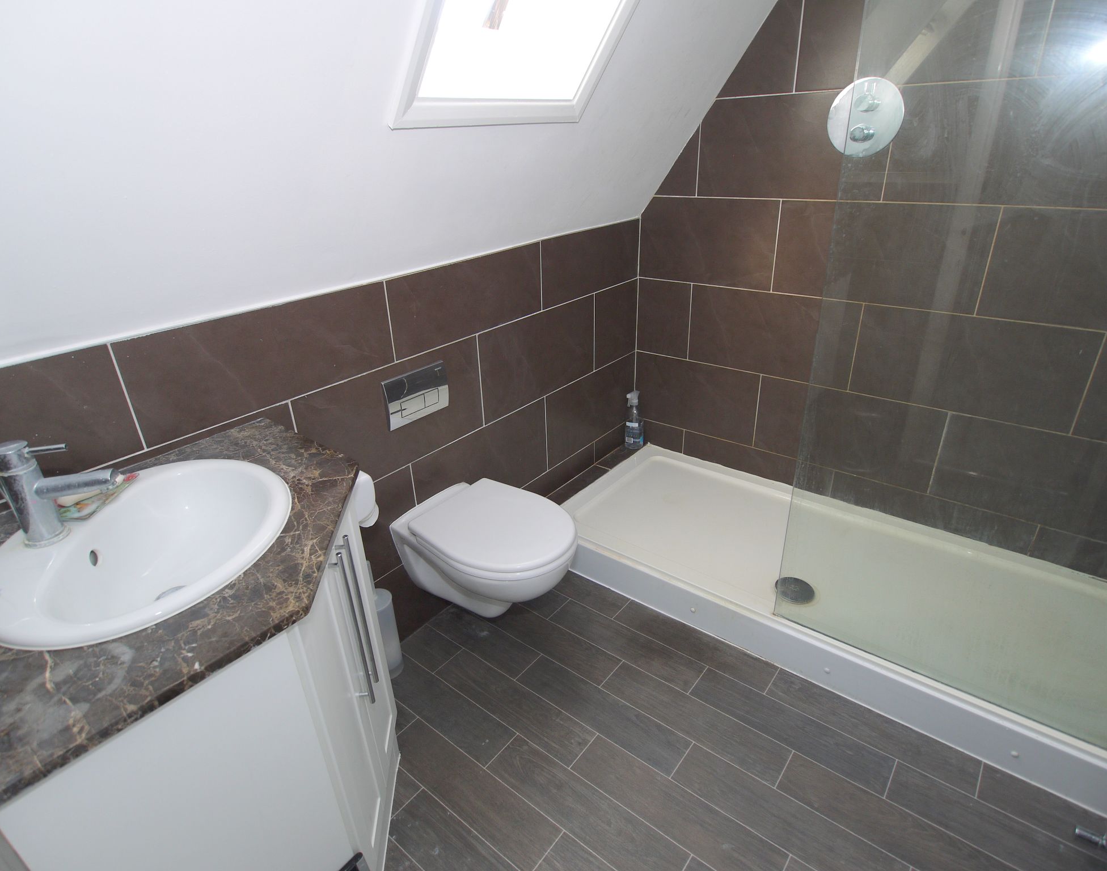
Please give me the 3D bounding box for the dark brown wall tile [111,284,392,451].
[{"bbox_3d":[-0.608,-0.180,1.337,0.010,0.210,0.599,18,33,35],"label":"dark brown wall tile"}]

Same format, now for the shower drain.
[{"bbox_3d":[0.729,0.473,1.827,0.113,0.015,0.113,-2,26,1],"label":"shower drain"}]

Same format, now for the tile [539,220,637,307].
[{"bbox_3d":[0.145,-0.623,2.163,0.010,0.221,0.596,18,33,35],"label":"tile"}]

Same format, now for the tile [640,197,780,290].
[{"bbox_3d":[0.547,-0.701,2.198,0.534,0.300,0.010,18,33,35],"label":"tile"}]

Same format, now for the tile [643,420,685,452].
[{"bbox_3d":[0.464,-0.005,2.643,0.240,0.116,0.010,18,33,35],"label":"tile"}]

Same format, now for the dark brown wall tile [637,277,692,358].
[{"bbox_3d":[0.439,-0.465,2.403,0.232,0.298,0.012,17,32,35],"label":"dark brown wall tile"}]

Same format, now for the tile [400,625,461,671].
[{"bbox_3d":[-0.372,0.647,1.827,0.163,0.012,0.118,17,32,35],"label":"tile"}]

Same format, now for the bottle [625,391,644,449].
[{"bbox_3d":[0.352,-0.072,2.598,0.093,0.257,0.060,-17,30,-27],"label":"bottle"}]

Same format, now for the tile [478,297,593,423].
[{"bbox_3d":[-0.038,-0.273,2.046,0.012,0.298,0.598,17,32,35],"label":"tile"}]

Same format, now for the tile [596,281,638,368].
[{"bbox_3d":[0.243,-0.438,2.362,0.012,0.298,0.302,17,32,35],"label":"tile"}]

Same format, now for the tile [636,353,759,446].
[{"bbox_3d":[0.567,-0.157,2.450,0.532,0.298,0.012,17,32,35],"label":"tile"}]

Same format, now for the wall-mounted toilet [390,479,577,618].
[{"bbox_3d":[-0.155,0.398,1.746,0.515,0.370,0.352,18,33,35],"label":"wall-mounted toilet"}]

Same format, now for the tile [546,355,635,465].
[{"bbox_3d":[0.163,-0.113,2.409,0.010,0.300,0.607,18,33,35],"label":"tile"}]

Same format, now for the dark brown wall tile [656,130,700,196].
[{"bbox_3d":[0.439,-0.970,2.138,0.165,0.230,0.012,17,32,35],"label":"dark brown wall tile"}]

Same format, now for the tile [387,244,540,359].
[{"bbox_3d":[-0.231,-0.401,1.751,0.010,0.213,0.599,18,33,35],"label":"tile"}]

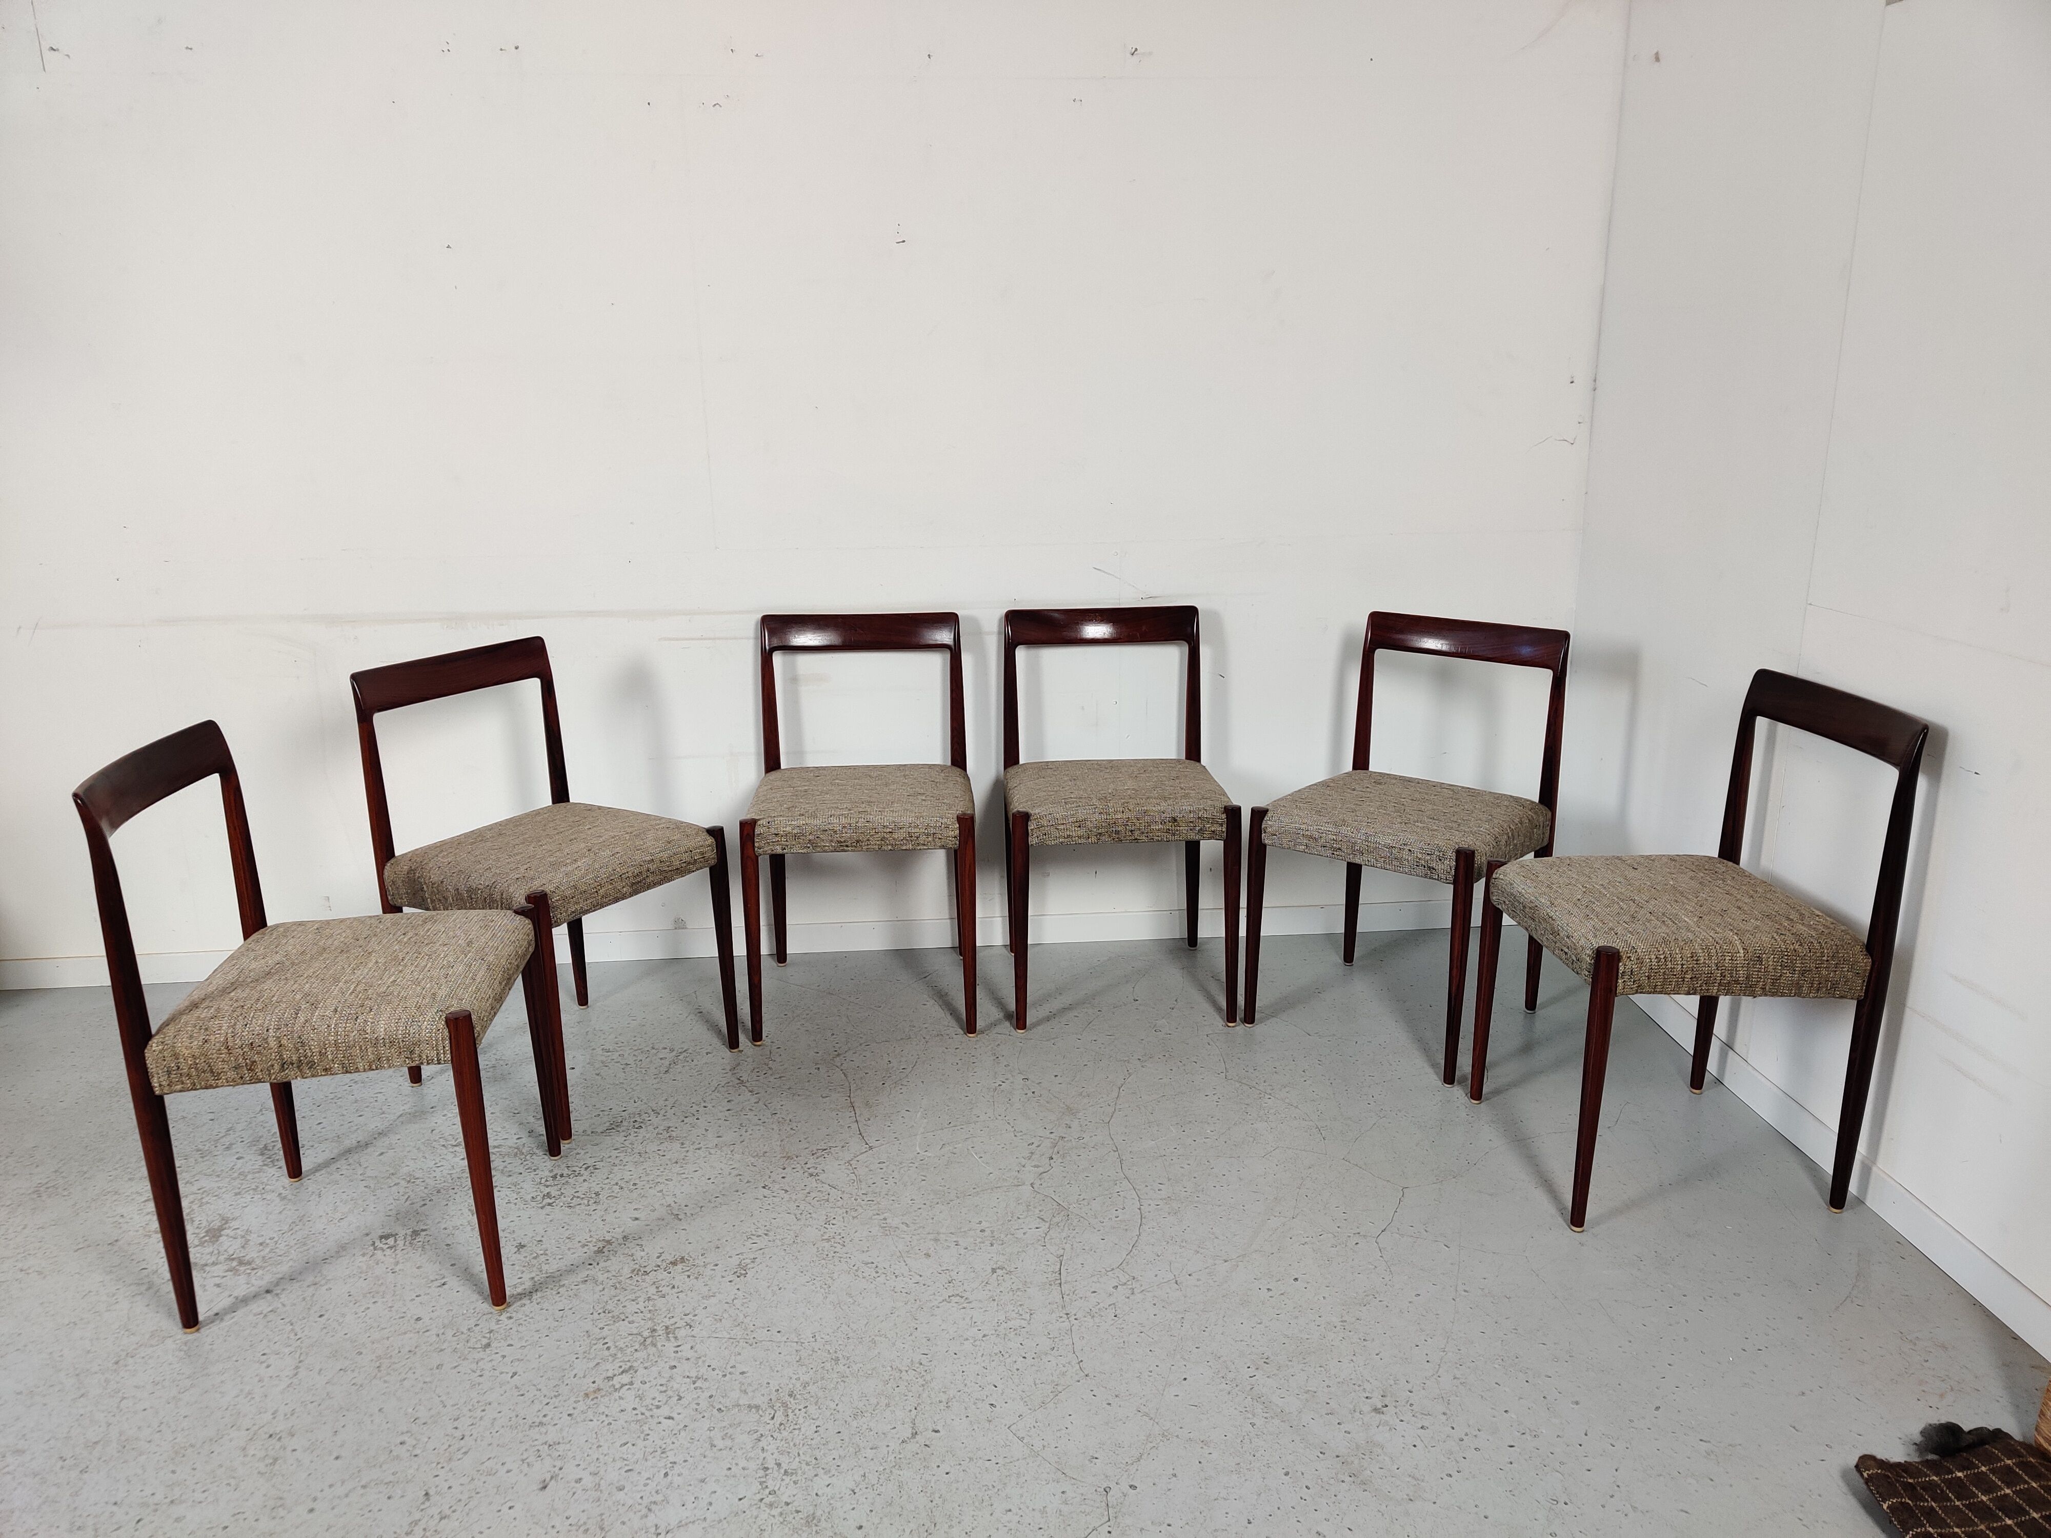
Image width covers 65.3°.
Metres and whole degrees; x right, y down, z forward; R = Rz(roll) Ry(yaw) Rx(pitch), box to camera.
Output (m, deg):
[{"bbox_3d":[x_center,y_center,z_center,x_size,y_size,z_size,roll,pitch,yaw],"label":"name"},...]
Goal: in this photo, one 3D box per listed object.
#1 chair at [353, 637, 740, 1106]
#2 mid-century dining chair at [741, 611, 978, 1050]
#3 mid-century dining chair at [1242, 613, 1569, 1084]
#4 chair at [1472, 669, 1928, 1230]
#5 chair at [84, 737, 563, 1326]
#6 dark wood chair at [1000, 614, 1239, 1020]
[{"bbox_3d":[-0.886,0.195,2.996,0.494,0.785,0.462,9,17,32],"label":"chair"},{"bbox_3d":[-0.335,0.104,3.323,0.462,0.785,0.494,-1,15,-3],"label":"mid-century dining chair"},{"bbox_3d":[0.761,0.129,3.180,0.462,0.785,0.494,11,18,37],"label":"mid-century dining chair"},{"bbox_3d":[1.064,0.273,2.611,0.494,0.785,0.462,-2,15,-6],"label":"chair"},{"bbox_3d":[-1.016,0.353,2.393,0.494,0.785,0.462,-2,15,-5],"label":"chair"},{"bbox_3d":[0.188,0.087,3.366,0.462,0.785,0.494,-2,15,-4],"label":"dark wood chair"}]

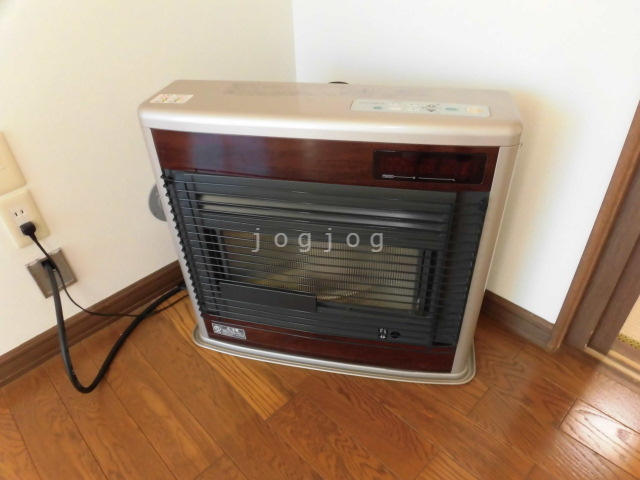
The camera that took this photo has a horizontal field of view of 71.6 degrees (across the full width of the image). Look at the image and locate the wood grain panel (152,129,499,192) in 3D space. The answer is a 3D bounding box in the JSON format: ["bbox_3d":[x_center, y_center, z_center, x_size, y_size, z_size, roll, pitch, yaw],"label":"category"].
[{"bbox_3d":[-0.011,-0.137,0.752,0.600,0.083,0.025,5,37,11],"label":"wood grain panel"}]

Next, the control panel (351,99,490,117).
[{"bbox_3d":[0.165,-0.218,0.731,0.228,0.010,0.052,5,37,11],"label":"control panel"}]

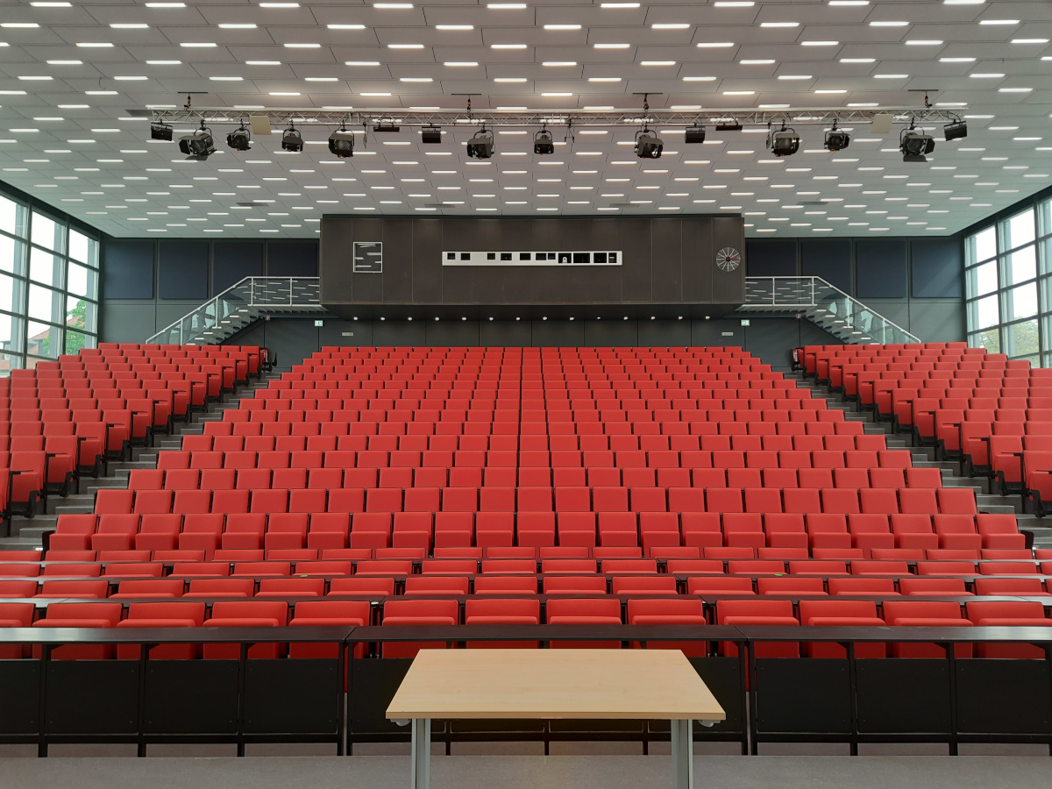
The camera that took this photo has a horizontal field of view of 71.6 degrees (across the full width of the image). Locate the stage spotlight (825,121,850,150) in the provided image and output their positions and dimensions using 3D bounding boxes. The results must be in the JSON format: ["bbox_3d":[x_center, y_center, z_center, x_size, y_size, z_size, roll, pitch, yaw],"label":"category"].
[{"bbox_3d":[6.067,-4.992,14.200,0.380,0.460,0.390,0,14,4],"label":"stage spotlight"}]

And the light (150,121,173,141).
[{"bbox_3d":[-7.100,-5.105,14.182,0.350,0.300,0.220,2,8,-22],"label":"light"}]

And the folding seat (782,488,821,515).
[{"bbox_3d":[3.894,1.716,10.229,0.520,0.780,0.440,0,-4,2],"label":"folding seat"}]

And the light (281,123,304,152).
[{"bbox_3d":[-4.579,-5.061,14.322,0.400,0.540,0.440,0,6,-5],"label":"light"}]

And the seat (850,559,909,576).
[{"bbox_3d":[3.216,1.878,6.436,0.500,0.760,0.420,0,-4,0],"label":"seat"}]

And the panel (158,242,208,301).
[{"bbox_3d":[-11.462,-4.125,24.439,1.640,1.950,0.100,0,-4,0],"label":"panel"}]

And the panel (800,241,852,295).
[{"bbox_3d":[10.133,-4.195,24.616,1.680,1.930,0.100,0,-4,0],"label":"panel"}]

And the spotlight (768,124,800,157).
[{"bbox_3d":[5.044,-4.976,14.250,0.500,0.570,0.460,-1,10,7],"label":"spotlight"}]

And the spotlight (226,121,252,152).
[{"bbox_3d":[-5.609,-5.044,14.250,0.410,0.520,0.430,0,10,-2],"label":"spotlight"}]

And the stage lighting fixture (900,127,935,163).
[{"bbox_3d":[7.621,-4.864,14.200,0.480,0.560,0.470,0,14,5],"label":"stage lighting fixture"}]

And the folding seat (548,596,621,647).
[{"bbox_3d":[0.414,1.816,5.141,0.525,0.700,0.330,0,-4,0],"label":"folding seat"}]

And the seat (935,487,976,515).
[{"bbox_3d":[6.500,1.772,10.942,0.525,0.700,0.330,0,-4,4],"label":"seat"}]

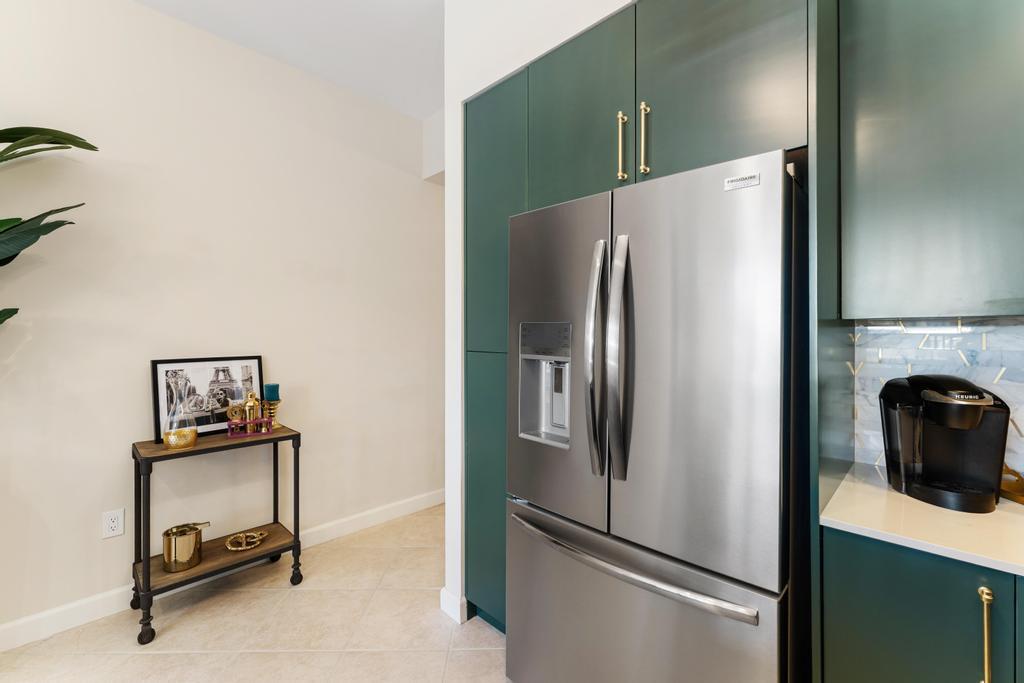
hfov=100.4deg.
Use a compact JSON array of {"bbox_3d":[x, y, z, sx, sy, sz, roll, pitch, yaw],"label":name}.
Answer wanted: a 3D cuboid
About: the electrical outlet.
[{"bbox_3d":[-1.950,0.893,2.092,0.010,0.128,0.080,0,0,43],"label":"electrical outlet"}]

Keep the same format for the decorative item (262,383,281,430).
[{"bbox_3d":[-1.430,0.386,2.538,0.093,0.250,0.093,0,0,43],"label":"decorative item"}]

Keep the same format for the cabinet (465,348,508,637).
[{"bbox_3d":[0.110,0.672,2.105,0.390,1.260,0.550,0,0,43],"label":"cabinet"}]

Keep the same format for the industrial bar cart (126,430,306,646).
[{"bbox_3d":[-1.517,0.921,2.233,0.395,0.825,0.685,0,0,43],"label":"industrial bar cart"}]

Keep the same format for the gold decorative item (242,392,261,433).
[{"bbox_3d":[-1.483,0.397,2.424,0.078,0.226,0.078,0,0,43],"label":"gold decorative item"}]

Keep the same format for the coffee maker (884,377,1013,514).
[{"bbox_3d":[1.194,0.255,1.187,0.250,0.330,0.330,0,0,43],"label":"coffee maker"}]

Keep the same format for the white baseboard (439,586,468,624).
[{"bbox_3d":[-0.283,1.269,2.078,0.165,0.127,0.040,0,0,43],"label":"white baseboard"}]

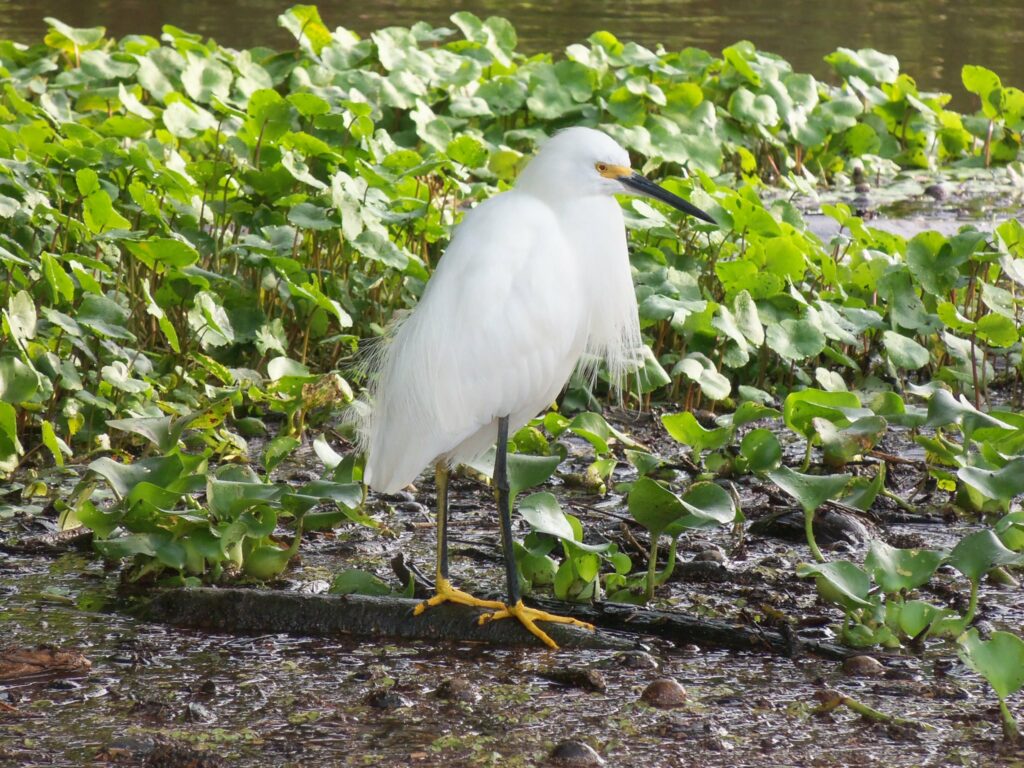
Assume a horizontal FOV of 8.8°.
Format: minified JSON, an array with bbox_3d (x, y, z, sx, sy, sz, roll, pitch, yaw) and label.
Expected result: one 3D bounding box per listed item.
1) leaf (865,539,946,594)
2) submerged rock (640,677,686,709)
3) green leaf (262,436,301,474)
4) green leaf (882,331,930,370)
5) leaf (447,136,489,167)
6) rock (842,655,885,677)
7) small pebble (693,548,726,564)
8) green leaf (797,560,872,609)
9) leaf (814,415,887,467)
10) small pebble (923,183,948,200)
[{"bbox_3d":[0.316,0.146,5.320,0.064,0.041,0.037,0,12,0],"label":"leaf"},{"bbox_3d":[0.126,0.257,5.492,0.038,0.024,0.034,0,13,0],"label":"submerged rock"},{"bbox_3d":[-0.216,0.067,6.215,0.035,0.032,0.024,0,13,0],"label":"green leaf"},{"bbox_3d":[0.388,-0.033,6.513,0.045,0.033,0.032,0,13,0],"label":"green leaf"},{"bbox_3d":[-0.045,-0.237,6.770,0.041,0.032,0.030,0,12,0],"label":"leaf"},{"bbox_3d":[0.296,0.238,5.586,0.035,0.018,0.030,0,13,0],"label":"rock"},{"bbox_3d":[0.177,0.156,5.950,0.031,0.014,0.026,0,13,0],"label":"small pebble"},{"bbox_3d":[0.258,0.160,5.300,0.059,0.033,0.040,0,12,0],"label":"green leaf"},{"bbox_3d":[0.299,0.050,5.850,0.062,0.040,0.040,0,12,0],"label":"leaf"},{"bbox_3d":[0.456,-0.207,7.140,0.026,0.018,0.025,0,12,0],"label":"small pebble"}]

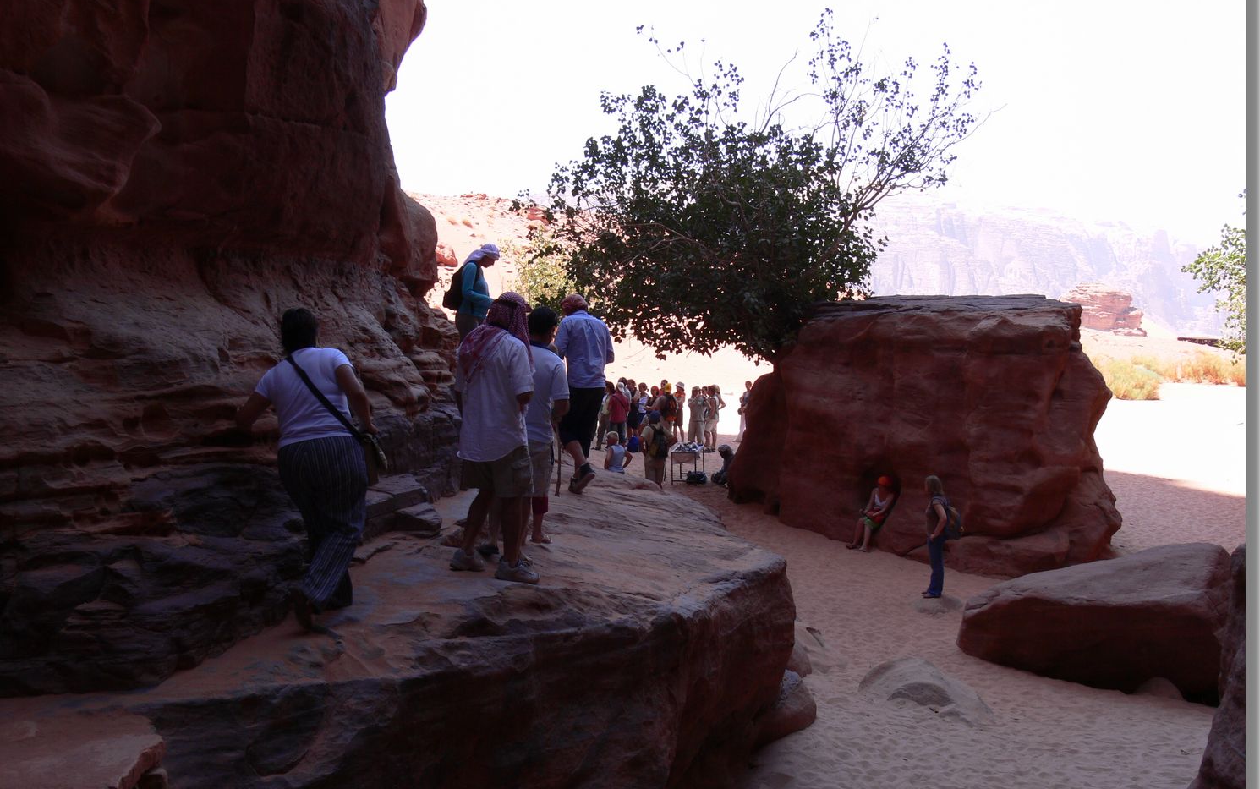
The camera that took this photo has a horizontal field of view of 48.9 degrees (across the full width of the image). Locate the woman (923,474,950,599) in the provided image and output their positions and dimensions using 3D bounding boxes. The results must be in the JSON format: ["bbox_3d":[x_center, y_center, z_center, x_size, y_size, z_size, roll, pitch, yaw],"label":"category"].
[{"bbox_3d":[4.200,1.927,18.800,0.480,1.660,0.470,1,3,13],"label":"woman"}]

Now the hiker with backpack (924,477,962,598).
[{"bbox_3d":[4.234,1.927,18.800,0.520,1.660,0.470,1,3,13],"label":"hiker with backpack"}]

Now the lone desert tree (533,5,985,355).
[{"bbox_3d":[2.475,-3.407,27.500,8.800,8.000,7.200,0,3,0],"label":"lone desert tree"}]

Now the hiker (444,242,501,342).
[{"bbox_3d":[-1.578,-0.738,13.900,0.550,1.600,0.480,0,3,5],"label":"hiker"}]

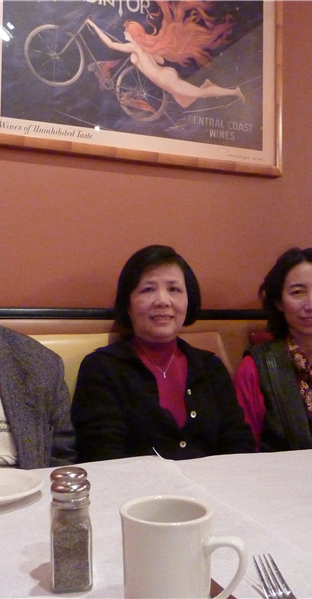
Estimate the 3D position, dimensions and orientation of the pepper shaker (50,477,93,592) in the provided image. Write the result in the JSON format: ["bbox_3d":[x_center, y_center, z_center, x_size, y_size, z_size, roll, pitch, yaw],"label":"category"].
[{"bbox_3d":[-0.083,0.230,0.573,0.037,0.104,0.037,0,-2,-2],"label":"pepper shaker"}]

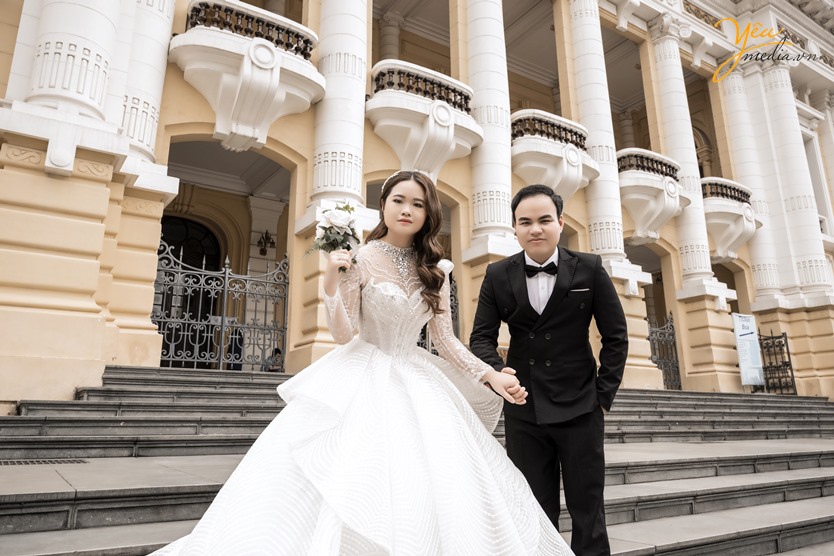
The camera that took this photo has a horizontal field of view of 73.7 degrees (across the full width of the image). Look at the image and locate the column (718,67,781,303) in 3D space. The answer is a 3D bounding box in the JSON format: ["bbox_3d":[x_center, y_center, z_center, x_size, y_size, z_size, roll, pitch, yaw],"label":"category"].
[{"bbox_3d":[10.638,-3.226,17.577,1.173,8.763,1.035,8,-17,-29],"label":"column"}]

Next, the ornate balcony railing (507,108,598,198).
[{"bbox_3d":[3.205,-2.491,12.724,2.588,2.208,1.000,8,-17,-29],"label":"ornate balcony railing"}]

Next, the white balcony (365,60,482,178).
[{"bbox_3d":[0.227,-2.929,11.038,2.588,2.208,1.000,8,-17,-29],"label":"white balcony"}]

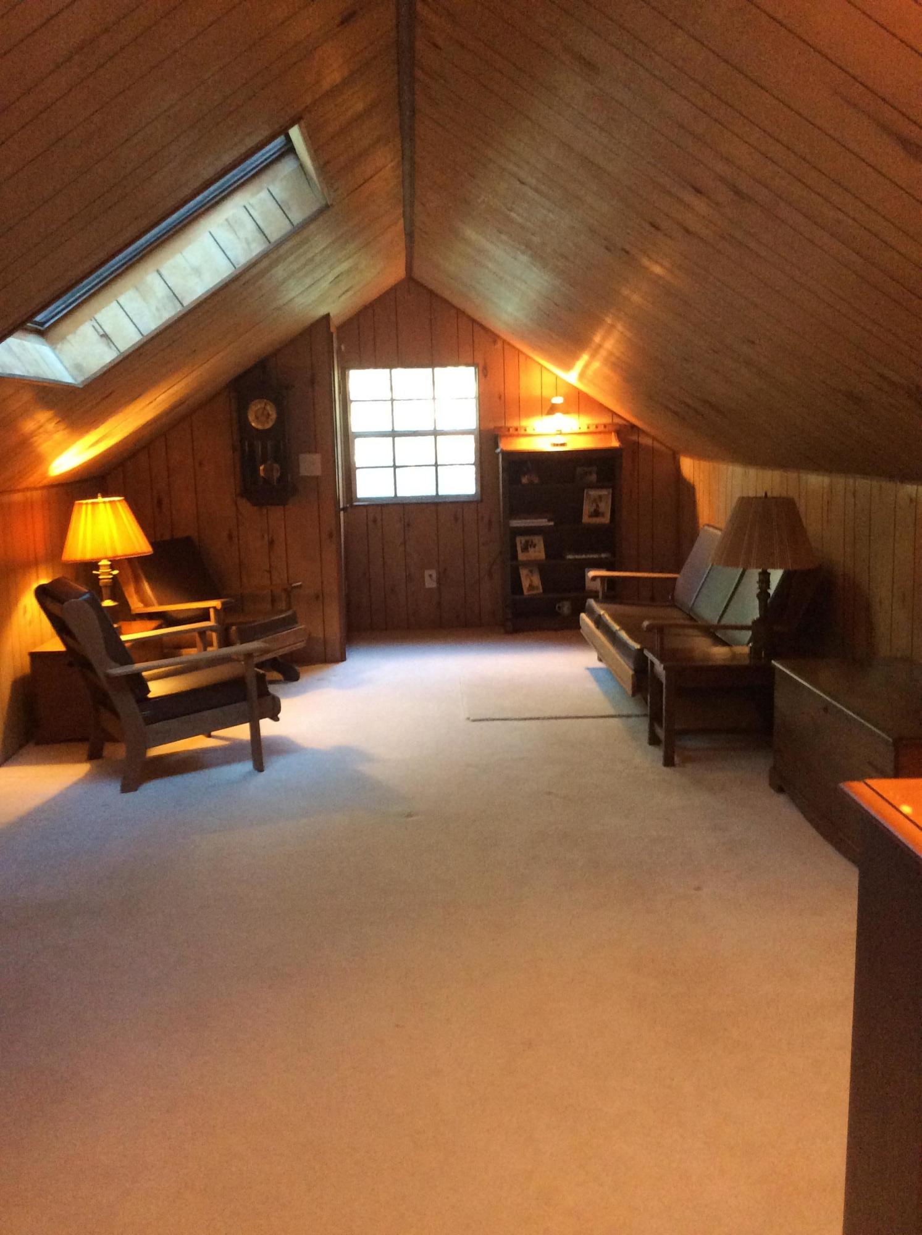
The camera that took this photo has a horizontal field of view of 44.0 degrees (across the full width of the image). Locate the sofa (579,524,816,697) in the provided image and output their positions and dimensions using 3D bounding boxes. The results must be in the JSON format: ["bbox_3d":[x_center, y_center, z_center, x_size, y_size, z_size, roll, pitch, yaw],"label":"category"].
[{"bbox_3d":[1.194,-0.005,6.070,0.901,0.829,1.988,-2,9,-2],"label":"sofa"}]

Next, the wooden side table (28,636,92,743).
[{"bbox_3d":[-1.802,0.307,5.783,0.465,0.450,0.786,-2,9,-2],"label":"wooden side table"}]

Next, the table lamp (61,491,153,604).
[{"bbox_3d":[-1.795,-0.273,5.782,0.458,0.694,0.458,-2,9,-2],"label":"table lamp"}]

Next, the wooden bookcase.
[{"bbox_3d":[0.697,-0.602,8.039,0.837,1.387,0.257,-2,9,-2],"label":"wooden bookcase"}]

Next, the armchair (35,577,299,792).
[{"bbox_3d":[-1.303,0.236,4.955,0.879,0.837,0.672,-7,11,-29],"label":"armchair"}]

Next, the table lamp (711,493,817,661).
[{"bbox_3d":[1.268,-0.165,4.771,0.443,0.708,0.443,-2,9,-2],"label":"table lamp"}]

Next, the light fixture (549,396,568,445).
[{"bbox_3d":[0.676,-1.363,7.906,0.157,0.350,0.186,-2,9,-2],"label":"light fixture"}]

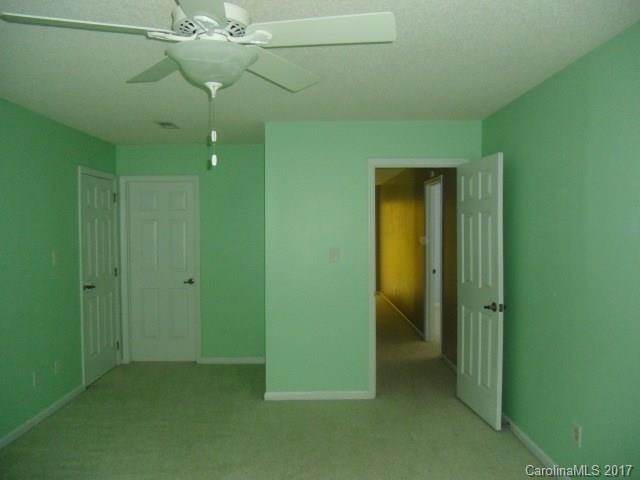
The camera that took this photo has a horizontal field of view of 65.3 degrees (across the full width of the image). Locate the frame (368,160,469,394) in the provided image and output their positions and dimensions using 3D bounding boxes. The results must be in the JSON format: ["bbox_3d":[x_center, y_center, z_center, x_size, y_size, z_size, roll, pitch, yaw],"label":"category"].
[{"bbox_3d":[0.864,0.350,4.440,0.860,2.104,0.125,0,2,0],"label":"frame"}]

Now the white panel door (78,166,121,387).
[{"bbox_3d":[-2.280,0.353,5.112,0.110,2.104,0.873,0,2,0],"label":"white panel door"}]

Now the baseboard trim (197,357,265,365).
[{"bbox_3d":[-0.934,1.345,5.574,0.800,0.078,0.018,0,2,0],"label":"baseboard trim"}]

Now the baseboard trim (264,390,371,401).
[{"bbox_3d":[-0.020,1.371,4.407,0.920,0.076,0.018,0,2,0],"label":"baseboard trim"}]

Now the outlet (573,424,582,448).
[{"bbox_3d":[1.435,1.103,2.801,0.012,0.124,0.082,0,2,0],"label":"outlet"}]

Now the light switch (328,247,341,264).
[{"bbox_3d":[0.128,0.141,4.378,0.086,0.125,0.012,0,2,0],"label":"light switch"}]

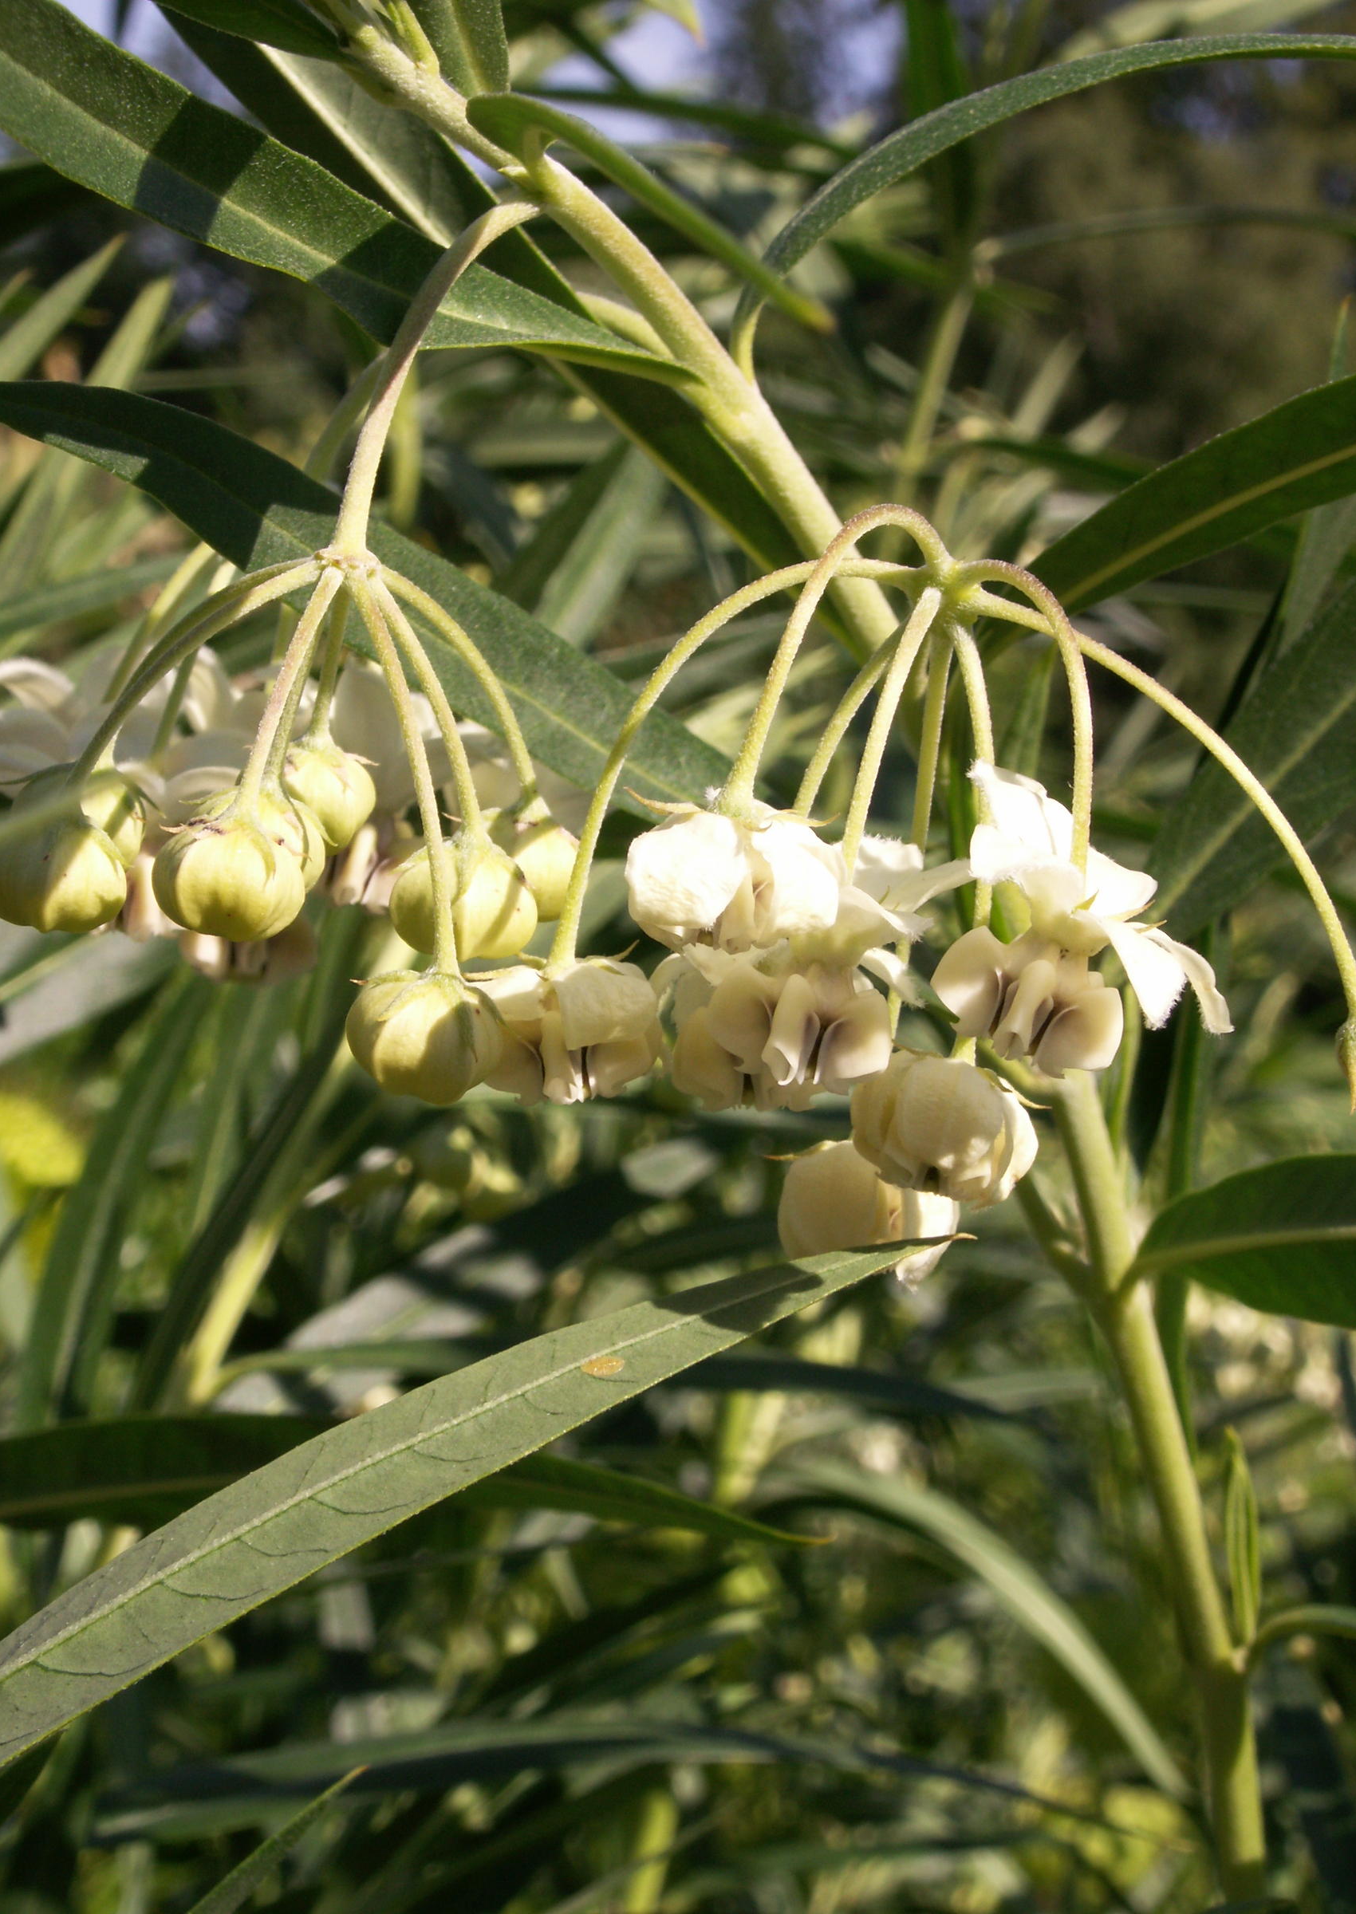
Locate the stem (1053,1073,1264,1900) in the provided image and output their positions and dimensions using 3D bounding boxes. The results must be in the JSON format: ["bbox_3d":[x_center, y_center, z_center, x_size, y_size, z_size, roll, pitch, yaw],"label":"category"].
[{"bbox_3d":[0.034,0.037,0.240,0.005,0.059,0.005,-12,6,0],"label":"stem"}]

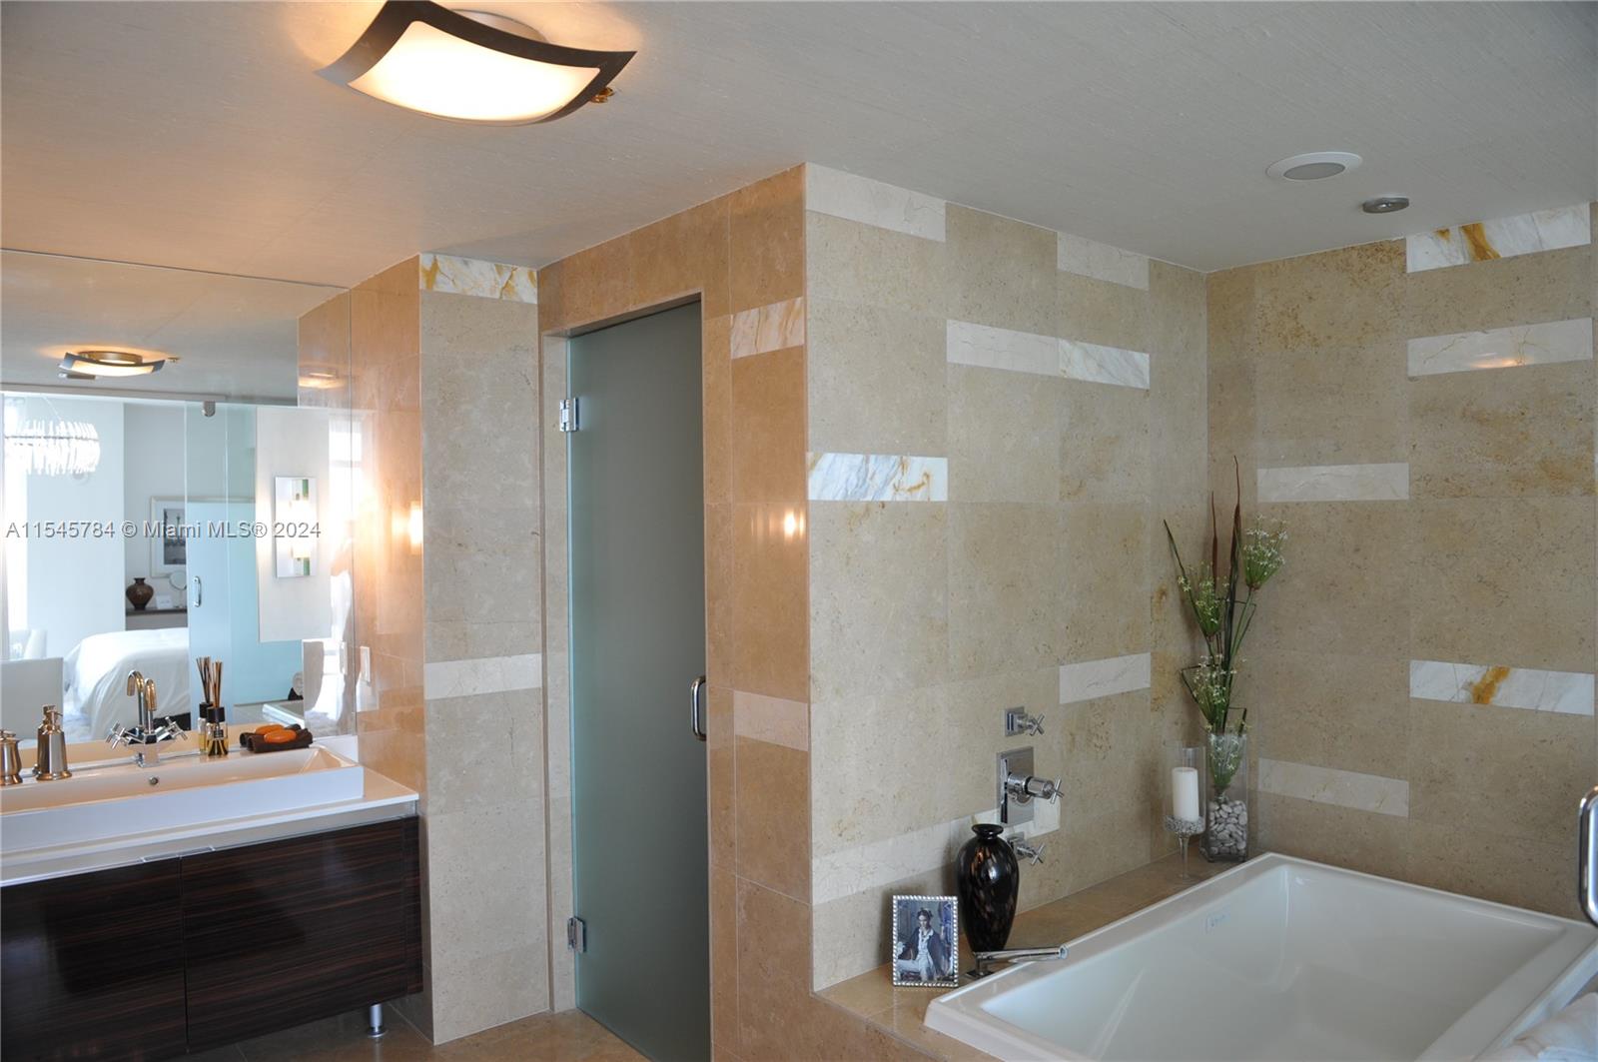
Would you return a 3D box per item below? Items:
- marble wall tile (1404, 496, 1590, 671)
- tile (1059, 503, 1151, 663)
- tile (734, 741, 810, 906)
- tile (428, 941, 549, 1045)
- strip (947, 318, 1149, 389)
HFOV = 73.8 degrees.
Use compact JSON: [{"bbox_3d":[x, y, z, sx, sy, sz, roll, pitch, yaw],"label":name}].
[{"bbox_3d":[1.899,0.140,2.894,0.020,0.460,0.434,-1,1,-40],"label":"marble wall tile"},{"bbox_3d":[0.893,0.145,3.101,0.457,0.454,0.012,-1,1,-40],"label":"tile"},{"bbox_3d":[-0.058,0.670,2.500,0.013,0.352,0.281,-1,1,-40],"label":"tile"},{"bbox_3d":[-0.943,1.414,3.278,0.374,0.219,0.020,-1,1,-40],"label":"tile"},{"bbox_3d":[0.721,-0.483,2.977,0.919,0.105,0.013,-1,1,-40],"label":"strip"}]

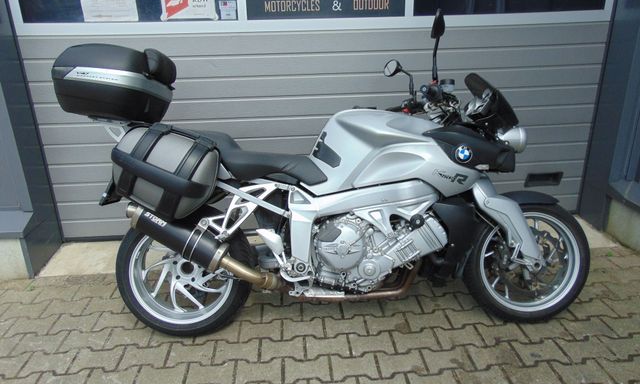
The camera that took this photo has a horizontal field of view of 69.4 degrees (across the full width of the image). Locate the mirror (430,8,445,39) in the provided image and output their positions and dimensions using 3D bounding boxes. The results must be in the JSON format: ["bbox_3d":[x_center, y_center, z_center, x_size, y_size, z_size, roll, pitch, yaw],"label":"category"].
[{"bbox_3d":[0.439,-0.631,1.731,0.050,0.100,0.125,7,7,14],"label":"mirror"}]

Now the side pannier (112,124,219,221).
[{"bbox_3d":[-0.603,-0.079,1.828,0.400,0.350,0.240,18,4,-3],"label":"side pannier"}]

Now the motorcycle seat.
[{"bbox_3d":[-0.295,-0.162,2.096,0.680,0.240,0.300,4,5,-2],"label":"motorcycle seat"}]

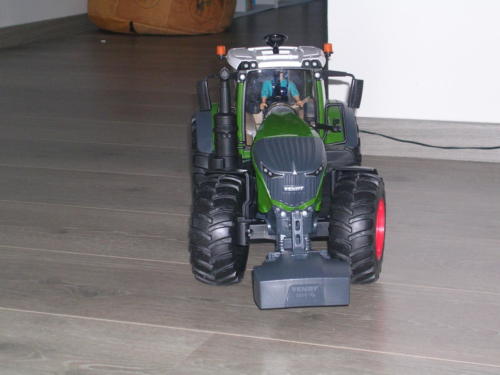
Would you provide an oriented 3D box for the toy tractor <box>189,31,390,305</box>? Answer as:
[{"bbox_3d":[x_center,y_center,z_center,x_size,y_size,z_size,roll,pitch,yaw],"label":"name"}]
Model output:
[{"bbox_3d":[0.033,-0.035,1.260,0.196,0.226,0.420,-2,13,-3],"label":"toy tractor"}]

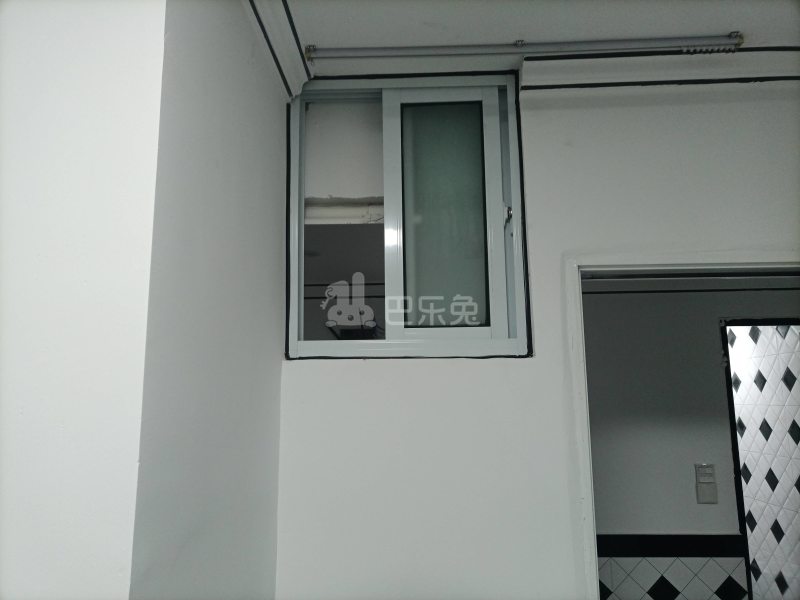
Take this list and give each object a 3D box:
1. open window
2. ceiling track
[{"bbox_3d":[0.016,-0.235,1.665,0.630,0.790,0.090,-1,-9,2],"label":"open window"},{"bbox_3d":[0.322,-0.667,1.592,1.151,0.028,0.030,-1,-9,2],"label":"ceiling track"}]

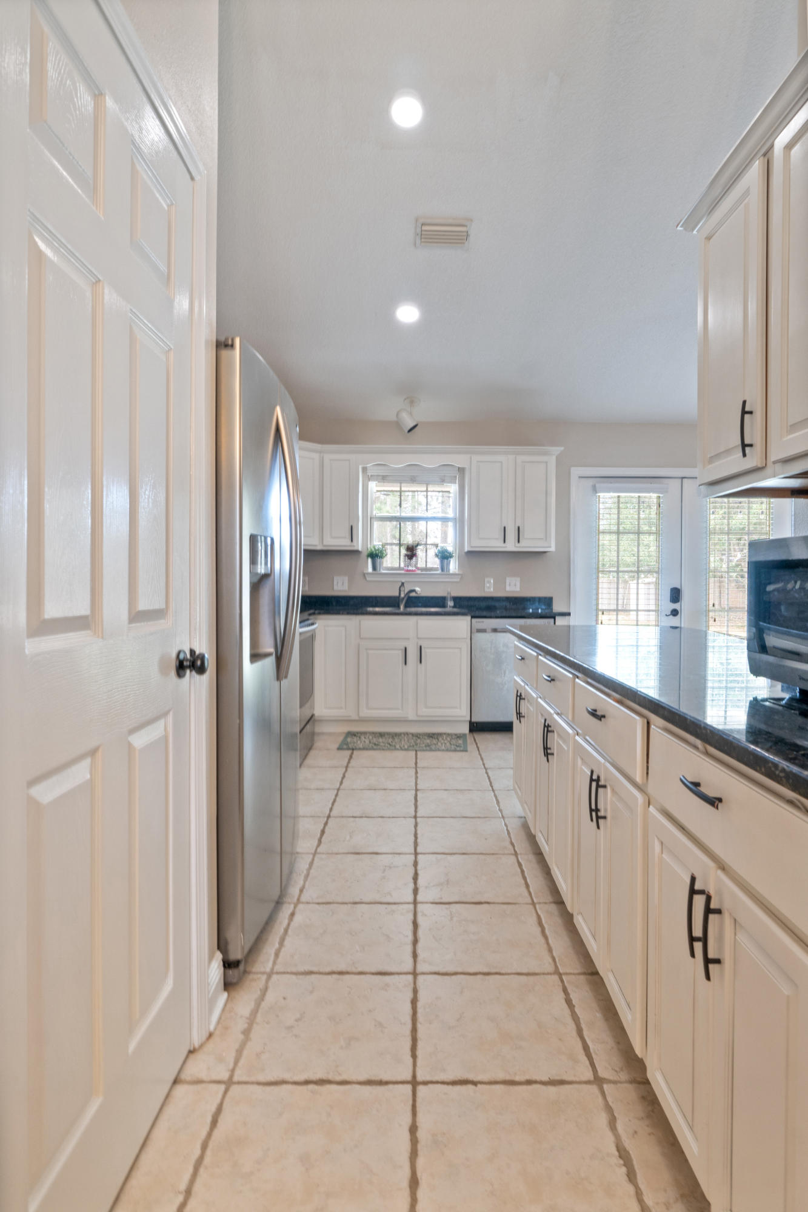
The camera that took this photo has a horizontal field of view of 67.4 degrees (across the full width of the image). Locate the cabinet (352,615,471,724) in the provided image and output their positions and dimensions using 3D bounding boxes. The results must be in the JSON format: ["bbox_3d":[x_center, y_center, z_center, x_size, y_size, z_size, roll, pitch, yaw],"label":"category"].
[{"bbox_3d":[0.058,0.445,4.720,0.836,0.775,0.600,0,2,1],"label":"cabinet"}]

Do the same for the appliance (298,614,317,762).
[{"bbox_3d":[-0.930,0.510,3.740,0.680,0.930,0.760,0,1,1],"label":"appliance"}]

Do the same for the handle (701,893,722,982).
[{"bbox_3d":[0.468,0.502,0.918,0.032,0.135,0.011,0,1,1],"label":"handle"}]

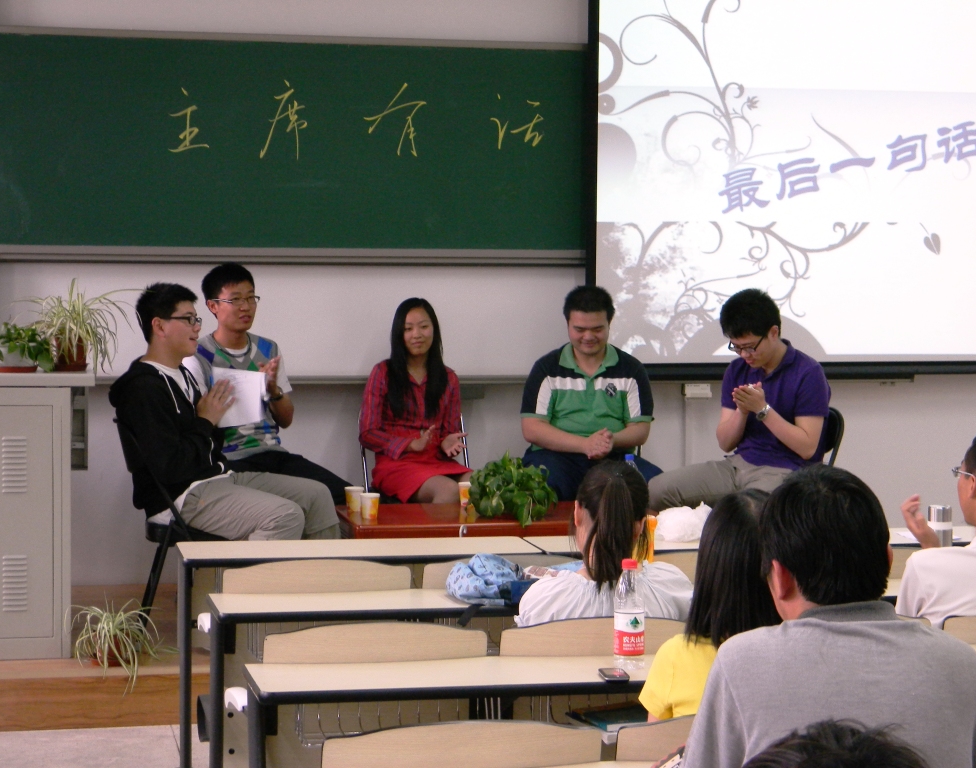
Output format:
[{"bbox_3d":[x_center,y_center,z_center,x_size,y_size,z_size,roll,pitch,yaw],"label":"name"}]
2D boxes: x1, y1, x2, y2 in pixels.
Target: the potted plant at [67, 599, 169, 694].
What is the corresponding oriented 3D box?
[{"bbox_3d":[-1.279,0.899,6.840,0.330,0.300,0.330,0,4,-11],"label":"potted plant"}]

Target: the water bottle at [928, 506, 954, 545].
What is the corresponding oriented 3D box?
[{"bbox_3d":[1.184,0.428,5.184,0.065,0.218,0.065,0,4,-11],"label":"water bottle"}]

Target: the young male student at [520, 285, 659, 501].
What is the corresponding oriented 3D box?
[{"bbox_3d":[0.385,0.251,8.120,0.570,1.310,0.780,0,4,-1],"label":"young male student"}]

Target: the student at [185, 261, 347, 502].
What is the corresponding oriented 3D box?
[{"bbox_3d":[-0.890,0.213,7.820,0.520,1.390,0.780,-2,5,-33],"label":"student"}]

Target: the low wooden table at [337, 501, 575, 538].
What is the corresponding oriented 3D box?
[{"bbox_3d":[0.056,0.716,7.559,1.200,0.450,0.620,0,4,-13],"label":"low wooden table"}]

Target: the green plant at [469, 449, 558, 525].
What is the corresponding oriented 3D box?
[{"bbox_3d":[0.095,0.382,7.380,0.320,0.255,0.310,0,3,0],"label":"green plant"}]

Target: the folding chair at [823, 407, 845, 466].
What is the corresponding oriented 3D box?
[{"bbox_3d":[1.165,0.502,8.300,0.480,0.800,0.450,-2,5,-37],"label":"folding chair"}]

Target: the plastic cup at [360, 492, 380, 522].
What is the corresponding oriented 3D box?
[{"bbox_3d":[-0.436,0.455,7.350,0.074,0.089,0.074,0,3,0],"label":"plastic cup"}]

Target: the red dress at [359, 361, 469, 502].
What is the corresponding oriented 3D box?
[{"bbox_3d":[-0.306,0.199,8.150,0.430,0.560,0.450,0,3,-13],"label":"red dress"}]

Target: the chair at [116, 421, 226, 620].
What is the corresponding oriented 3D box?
[{"bbox_3d":[-1.129,0.543,7.400,0.520,0.820,0.450,0,3,-11],"label":"chair"}]

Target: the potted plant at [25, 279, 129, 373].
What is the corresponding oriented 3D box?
[{"bbox_3d":[-1.512,-0.216,7.320,0.380,0.345,0.360,0,3,-11],"label":"potted plant"}]

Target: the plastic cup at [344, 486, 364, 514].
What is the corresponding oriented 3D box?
[{"bbox_3d":[-0.507,0.441,7.532,0.074,0.092,0.074,1,4,0],"label":"plastic cup"}]

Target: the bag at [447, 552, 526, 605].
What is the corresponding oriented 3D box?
[{"bbox_3d":[0.006,0.492,5.120,0.230,0.120,0.210,0,3,-11],"label":"bag"}]

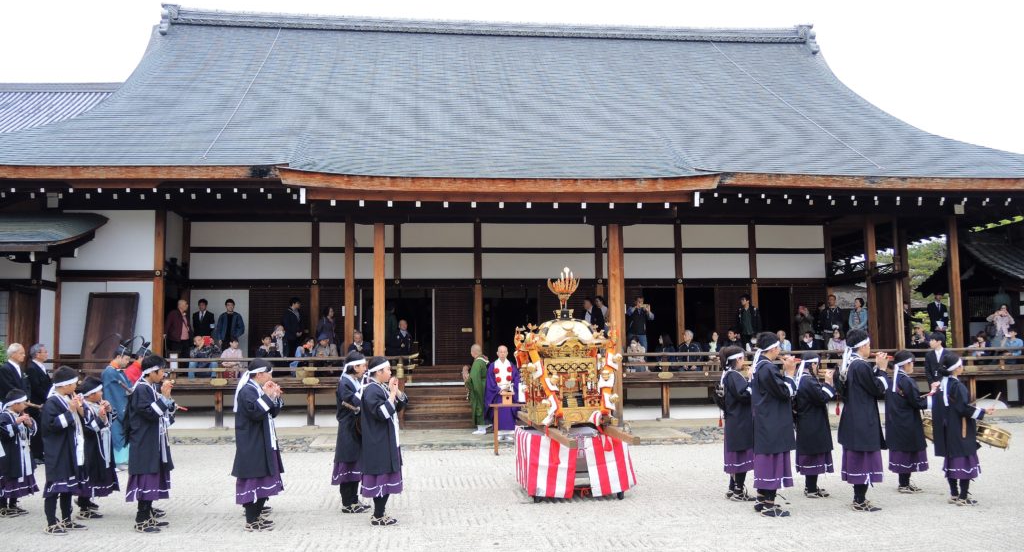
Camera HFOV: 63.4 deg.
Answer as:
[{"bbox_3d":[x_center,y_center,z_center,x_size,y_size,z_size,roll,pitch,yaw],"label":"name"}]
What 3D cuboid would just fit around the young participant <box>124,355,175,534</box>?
[{"bbox_3d":[-3.263,1.500,7.498,0.440,1.554,0.460,0,-5,-7],"label":"young participant"}]

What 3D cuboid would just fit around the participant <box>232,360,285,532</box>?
[{"bbox_3d":[-2.351,1.554,7.715,0.450,1.546,0.460,0,-4,-2],"label":"participant"}]

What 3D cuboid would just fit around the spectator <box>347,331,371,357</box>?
[{"bbox_3d":[-3.117,1.575,16.870,0.500,0.908,0.600,0,-5,-7],"label":"spectator"}]

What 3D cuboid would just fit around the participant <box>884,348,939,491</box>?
[{"bbox_3d":[4.333,1.559,8.946,0.460,1.492,0.470,-1,-5,0],"label":"participant"}]

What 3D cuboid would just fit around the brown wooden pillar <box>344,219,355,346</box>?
[{"bbox_3d":[-3.510,0.421,17.862,0.200,3.357,0.200,0,-5,-6],"label":"brown wooden pillar"}]

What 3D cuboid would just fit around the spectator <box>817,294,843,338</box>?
[{"bbox_3d":[7.769,1.319,20.132,0.550,1.719,0.350,-2,-5,14],"label":"spectator"}]

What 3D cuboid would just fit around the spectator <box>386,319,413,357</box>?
[{"bbox_3d":[-2.439,1.529,18.281,0.560,1.182,0.750,1,-5,-16],"label":"spectator"}]

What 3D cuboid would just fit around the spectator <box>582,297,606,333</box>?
[{"bbox_3d":[1.950,1.327,20.021,0.380,1.659,0.520,2,-6,-30],"label":"spectator"}]

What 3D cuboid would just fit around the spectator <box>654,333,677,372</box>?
[{"bbox_3d":[3.339,1.720,17.939,0.480,1.001,0.700,-3,-6,26],"label":"spectator"}]

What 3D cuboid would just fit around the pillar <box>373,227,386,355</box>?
[{"bbox_3d":[-2.450,0.932,15.334,0.200,3.844,0.200,0,-5,-7],"label":"pillar"}]

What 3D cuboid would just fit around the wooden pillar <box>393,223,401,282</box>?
[{"bbox_3d":[-2.688,-0.567,19.444,0.170,1.374,0.170,0,-5,-7],"label":"wooden pillar"}]

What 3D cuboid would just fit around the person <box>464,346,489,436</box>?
[{"bbox_3d":[-0.620,2.005,14.757,0.460,1.583,0.500,-2,-5,17],"label":"person"}]

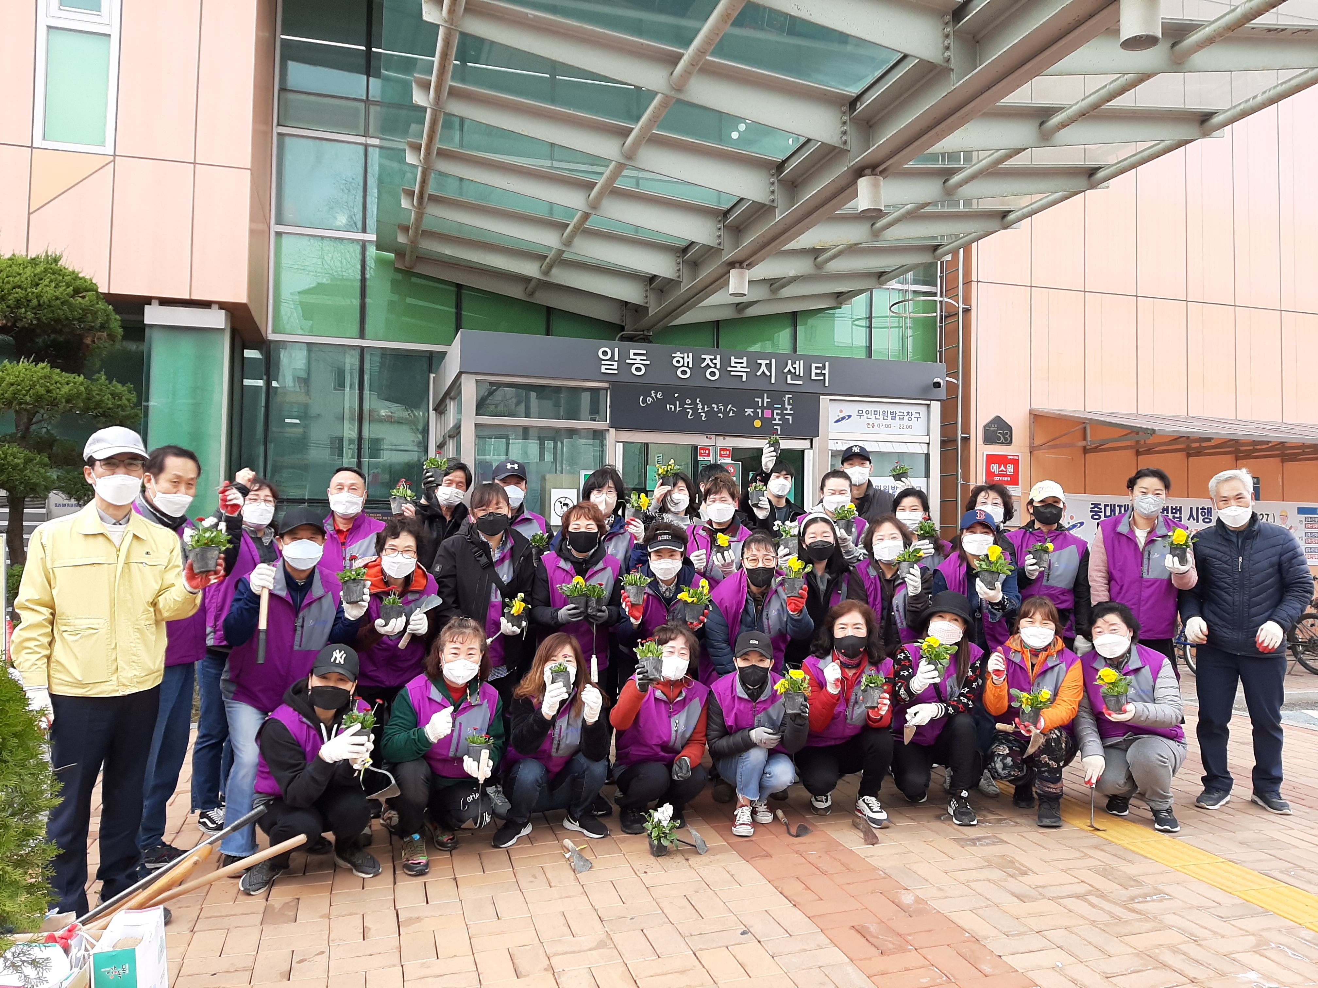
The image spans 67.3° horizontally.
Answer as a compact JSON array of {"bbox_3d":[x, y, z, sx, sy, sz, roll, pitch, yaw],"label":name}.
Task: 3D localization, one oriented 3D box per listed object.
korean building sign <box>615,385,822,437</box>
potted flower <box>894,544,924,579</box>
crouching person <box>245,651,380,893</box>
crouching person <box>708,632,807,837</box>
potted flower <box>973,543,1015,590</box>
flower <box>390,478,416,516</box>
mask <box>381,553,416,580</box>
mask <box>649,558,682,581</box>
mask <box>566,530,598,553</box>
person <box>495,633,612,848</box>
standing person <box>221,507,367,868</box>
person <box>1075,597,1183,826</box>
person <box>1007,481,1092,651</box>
[{"bbox_3d":[0.599,-0.834,9.995,2.222,0.429,0.070,1,-2,-15],"label":"korean building sign"},{"bbox_3d":[1.289,0.345,5.100,0.145,0.165,0.140,0,-2,12],"label":"potted flower"},{"bbox_3d":[-1.394,1.050,3.987,0.490,0.895,0.620,2,-3,-30],"label":"crouching person"},{"bbox_3d":[0.458,1.080,4.680,0.460,0.895,0.620,0,-2,0],"label":"crouching person"},{"bbox_3d":[1.591,0.345,4.700,0.175,0.215,0.160,0,-2,19],"label":"potted flower"},{"bbox_3d":[-1.228,0.015,4.750,0.125,0.175,0.120,1,-2,-12],"label":"flower"},{"bbox_3d":[-1.163,0.324,4.420,0.148,0.118,0.085,1,-2,-11],"label":"mask"},{"bbox_3d":[0.030,0.370,4.880,0.152,0.115,0.085,1,-2,0],"label":"mask"},{"bbox_3d":[-0.368,0.229,4.780,0.145,0.110,0.085,1,-2,-4],"label":"mask"},{"bbox_3d":[-0.479,1.055,4.477,0.490,0.910,0.640,1,-2,-6],"label":"person"},{"bbox_3d":[-1.458,0.754,3.949,0.520,1.440,0.550,2,-2,-18],"label":"standing person"},{"bbox_3d":[2.235,1.000,4.700,0.500,0.985,0.620,-1,-2,30],"label":"person"},{"bbox_3d":[2.100,0.720,5.350,0.460,1.590,0.340,0,-2,26],"label":"person"}]

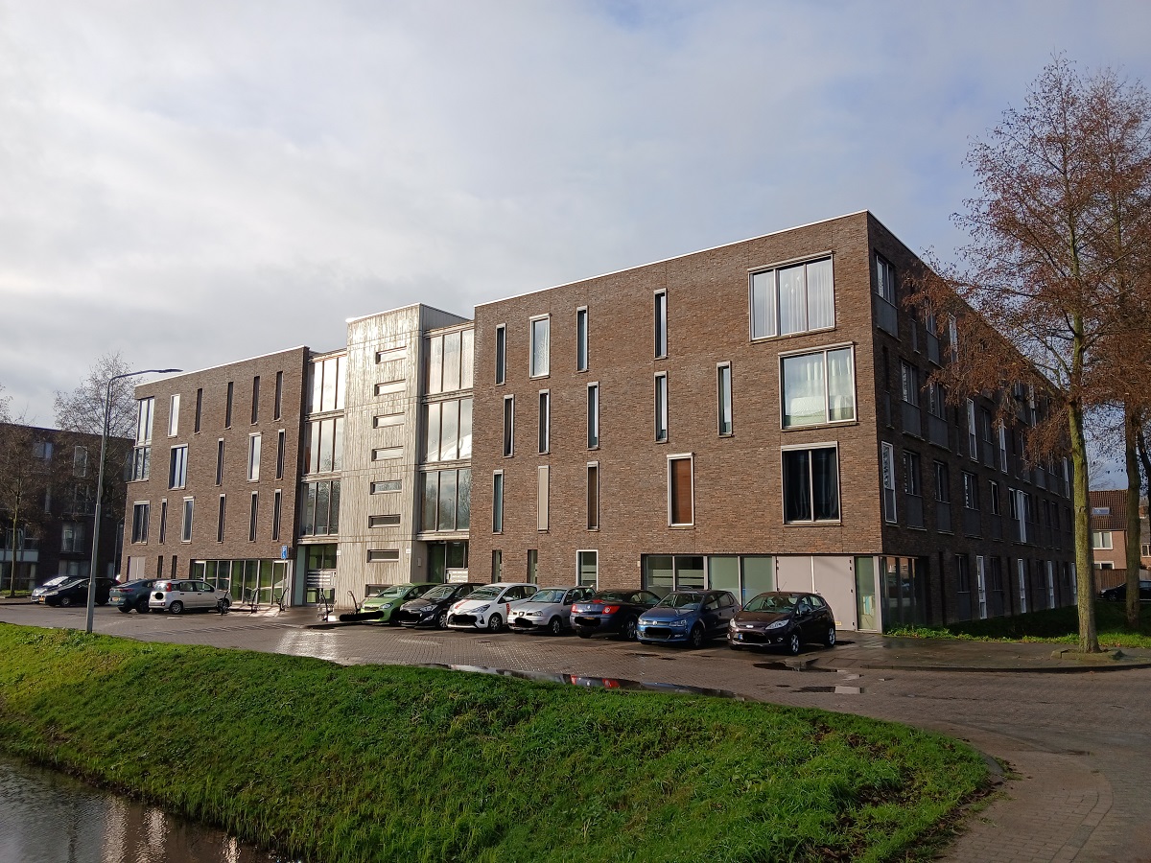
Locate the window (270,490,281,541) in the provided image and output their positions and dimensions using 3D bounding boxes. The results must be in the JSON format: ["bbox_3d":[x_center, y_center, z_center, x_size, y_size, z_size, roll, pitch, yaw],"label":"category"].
[{"bbox_3d":[-14.742,4.153,42.870,0.560,2.570,0.150,-6,-11,37],"label":"window"}]

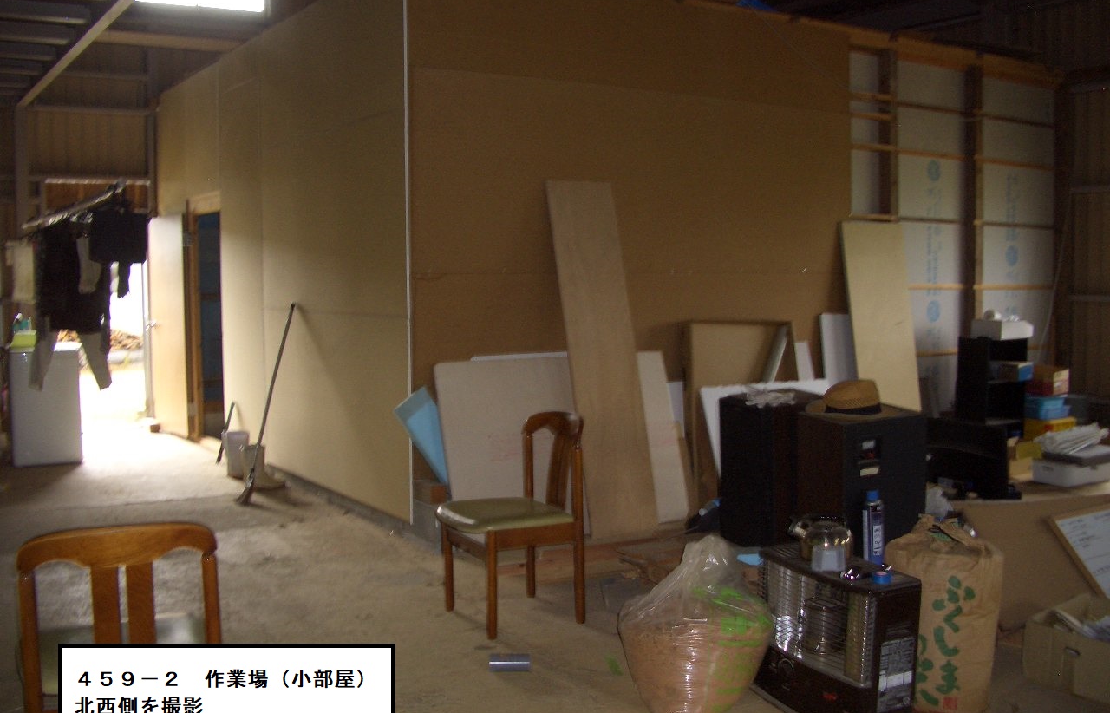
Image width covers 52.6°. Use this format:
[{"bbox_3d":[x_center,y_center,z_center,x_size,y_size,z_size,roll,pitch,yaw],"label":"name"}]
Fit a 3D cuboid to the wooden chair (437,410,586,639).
[{"bbox_3d":[-0.180,0.658,4.572,0.460,0.810,0.460,-2,4,-30],"label":"wooden chair"}]

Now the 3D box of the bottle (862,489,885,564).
[{"bbox_3d":[1.044,0.567,3.680,0.067,0.275,0.067,-2,4,-29],"label":"bottle"}]

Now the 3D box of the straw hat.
[{"bbox_3d":[1.331,0.193,5.000,0.410,0.145,0.360,1,4,15],"label":"straw hat"}]

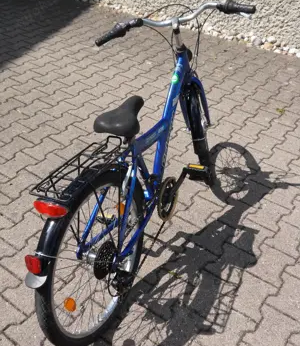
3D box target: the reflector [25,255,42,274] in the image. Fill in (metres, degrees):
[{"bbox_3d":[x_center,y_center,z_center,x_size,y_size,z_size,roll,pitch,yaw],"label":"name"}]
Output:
[{"bbox_3d":[-0.307,0.242,1.111,0.045,0.049,0.018,10,27,25],"label":"reflector"}]

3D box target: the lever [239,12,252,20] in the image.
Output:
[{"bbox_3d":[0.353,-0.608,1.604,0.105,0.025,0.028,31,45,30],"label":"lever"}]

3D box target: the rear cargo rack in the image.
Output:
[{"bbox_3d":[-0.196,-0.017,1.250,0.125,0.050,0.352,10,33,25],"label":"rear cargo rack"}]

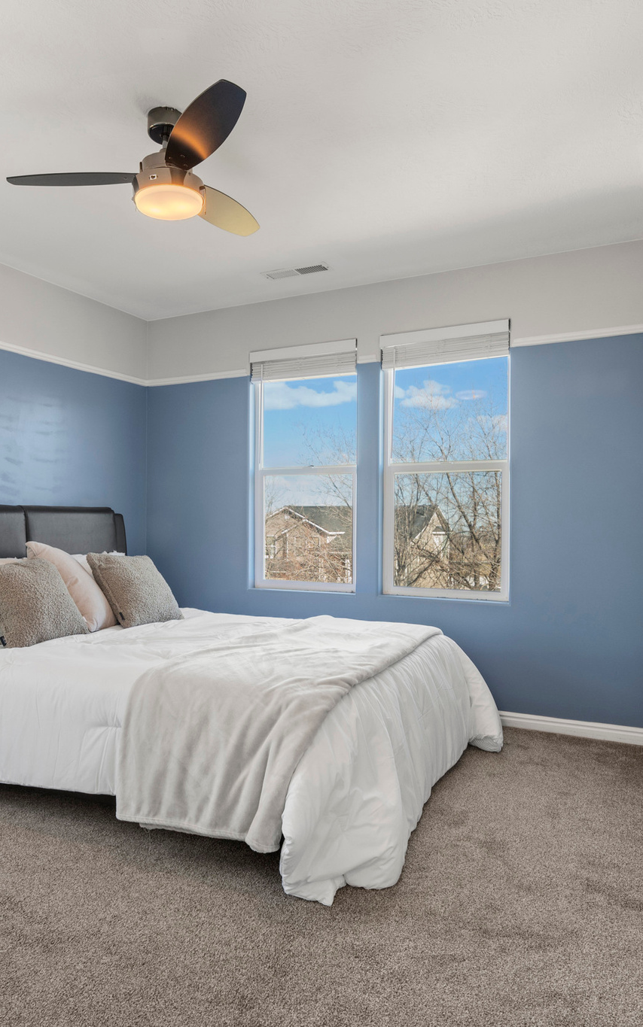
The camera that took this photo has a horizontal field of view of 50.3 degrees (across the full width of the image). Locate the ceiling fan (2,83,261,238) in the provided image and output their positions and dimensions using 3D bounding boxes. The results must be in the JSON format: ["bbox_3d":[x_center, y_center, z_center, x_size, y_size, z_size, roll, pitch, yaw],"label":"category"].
[{"bbox_3d":[-0.485,-1.173,2.401,1.000,0.336,0.900,0,-1,27],"label":"ceiling fan"}]

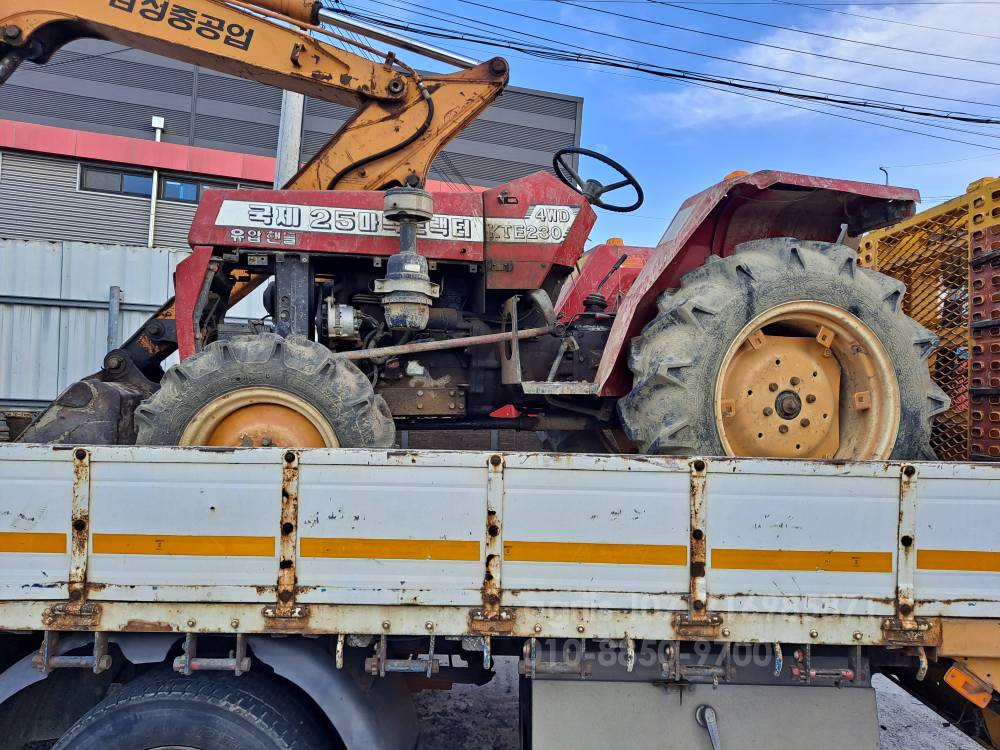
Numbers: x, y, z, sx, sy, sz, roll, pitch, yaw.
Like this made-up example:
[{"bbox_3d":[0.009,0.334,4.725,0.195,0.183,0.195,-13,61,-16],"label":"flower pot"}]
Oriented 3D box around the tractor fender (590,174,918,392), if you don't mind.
[{"bbox_3d":[0.838,-0.271,2.388,0.955,0.715,0.365,1,0,-11],"label":"tractor fender"}]

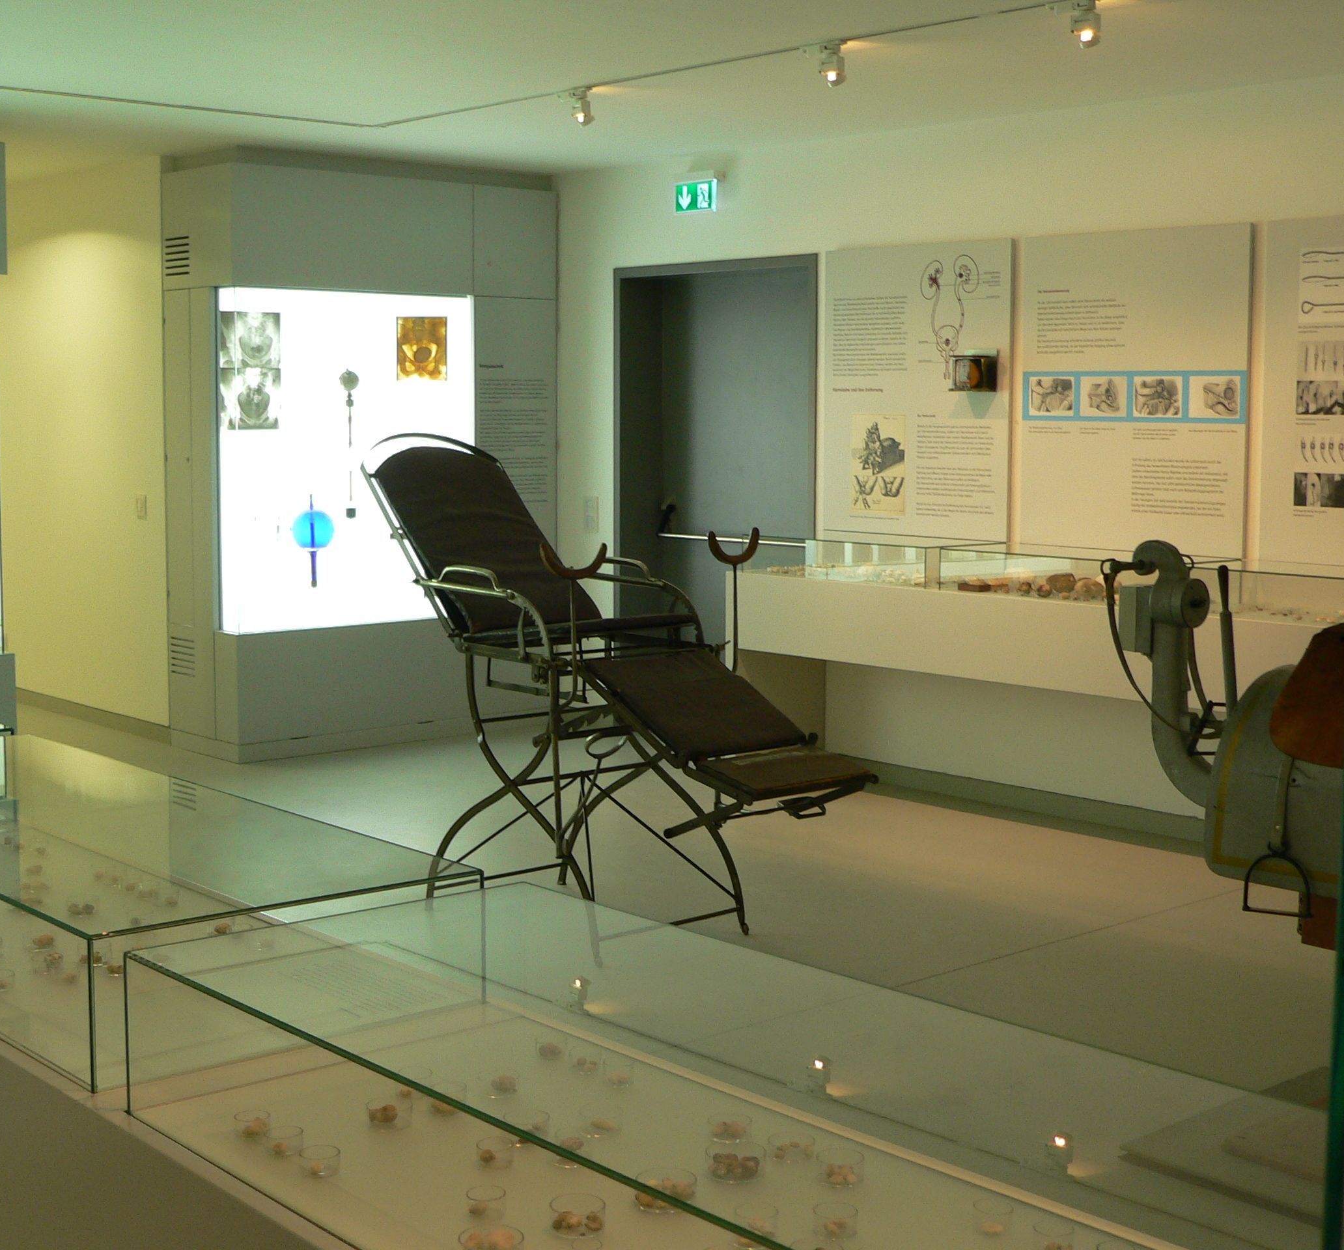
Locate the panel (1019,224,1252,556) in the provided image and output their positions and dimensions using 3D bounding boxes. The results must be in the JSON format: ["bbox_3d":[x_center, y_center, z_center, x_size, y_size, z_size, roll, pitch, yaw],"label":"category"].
[{"bbox_3d":[1.651,-0.800,7.172,0.027,1.242,0.984,-6,9,-42],"label":"panel"}]

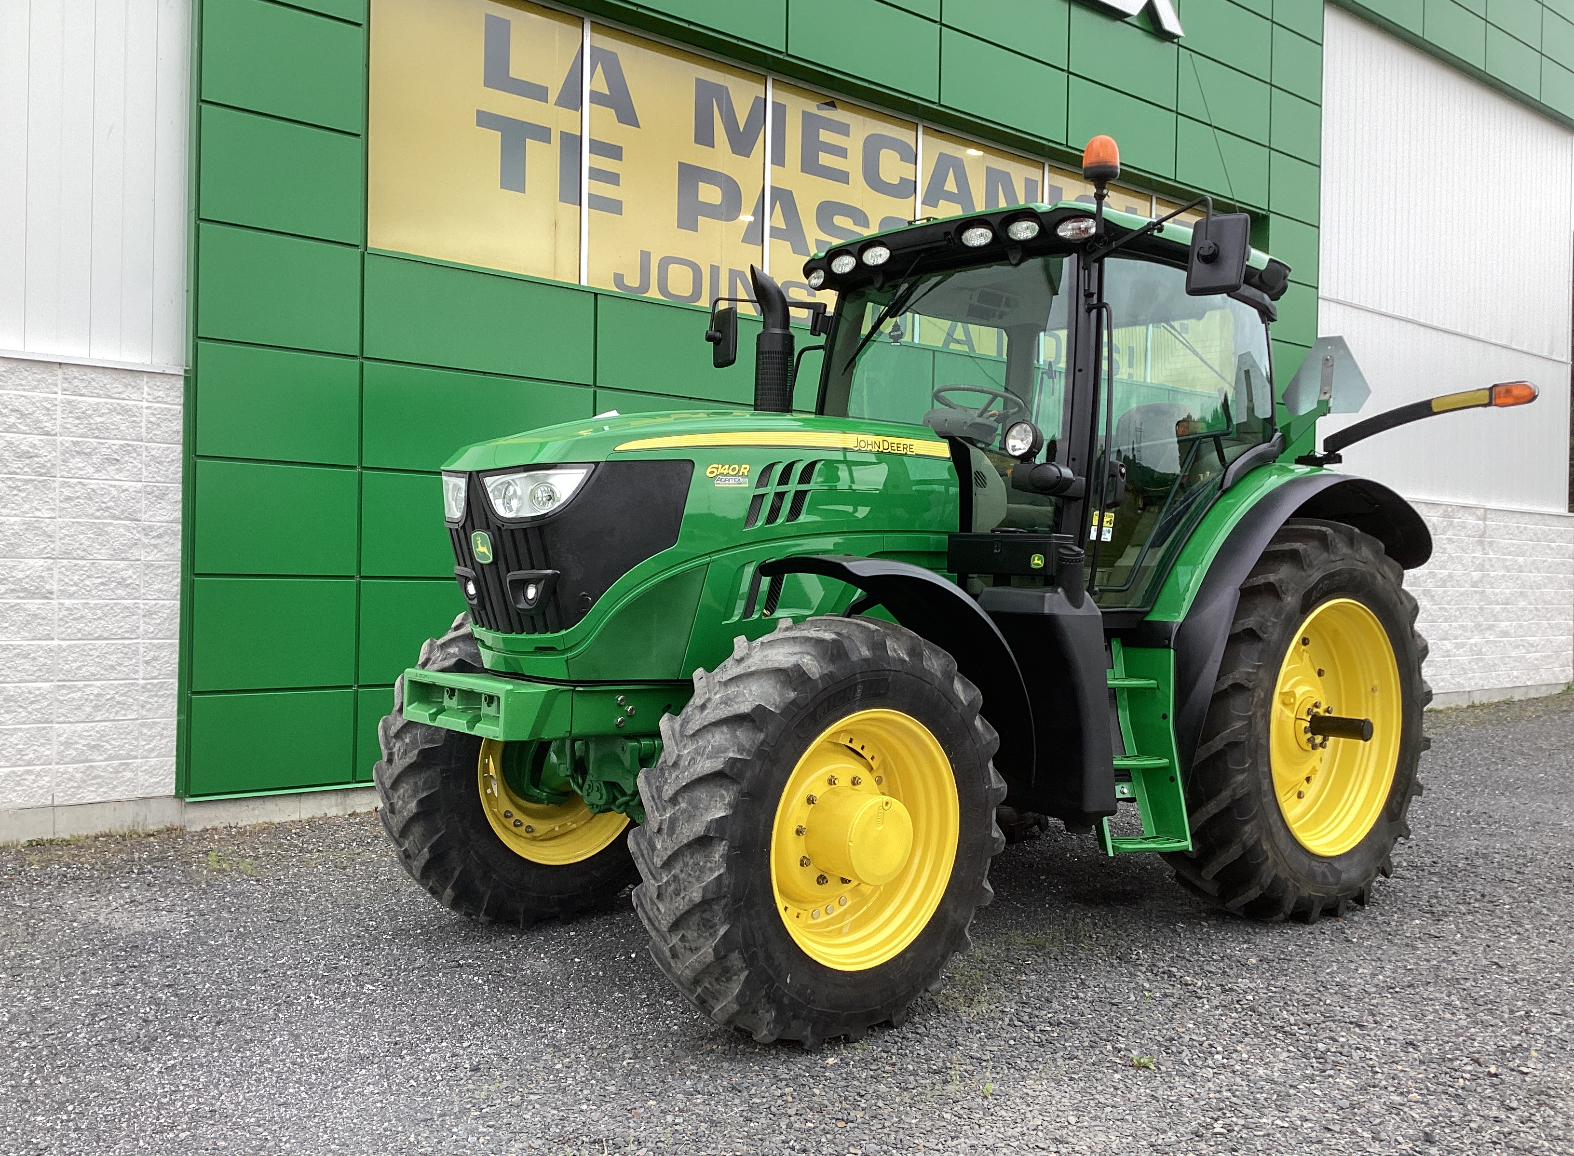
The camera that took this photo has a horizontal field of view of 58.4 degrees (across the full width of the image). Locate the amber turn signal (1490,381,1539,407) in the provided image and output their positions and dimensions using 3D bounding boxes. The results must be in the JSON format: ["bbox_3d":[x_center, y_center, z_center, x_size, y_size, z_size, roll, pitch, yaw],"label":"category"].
[{"bbox_3d":[2.990,-0.757,5.800,0.065,0.090,0.175,1,-4,-40],"label":"amber turn signal"}]

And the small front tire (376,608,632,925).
[{"bbox_3d":[-1.007,0.743,5.862,1.380,1.360,0.380,1,1,-40],"label":"small front tire"}]

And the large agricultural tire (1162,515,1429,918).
[{"bbox_3d":[2.270,0.631,6.307,1.806,1.786,0.475,1,1,-40],"label":"large agricultural tire"}]

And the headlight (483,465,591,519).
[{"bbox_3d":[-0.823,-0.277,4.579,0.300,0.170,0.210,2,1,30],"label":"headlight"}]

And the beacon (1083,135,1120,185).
[{"bbox_3d":[1.187,-1.584,5.324,0.138,0.185,0.138,2,1,0],"label":"beacon"}]

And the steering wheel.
[{"bbox_3d":[0.849,-0.775,6.201,0.400,0.080,0.400,22,-12,-39],"label":"steering wheel"}]

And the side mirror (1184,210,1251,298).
[{"bbox_3d":[1.504,-1.131,4.918,0.080,0.265,0.210,12,-5,-40],"label":"side mirror"}]

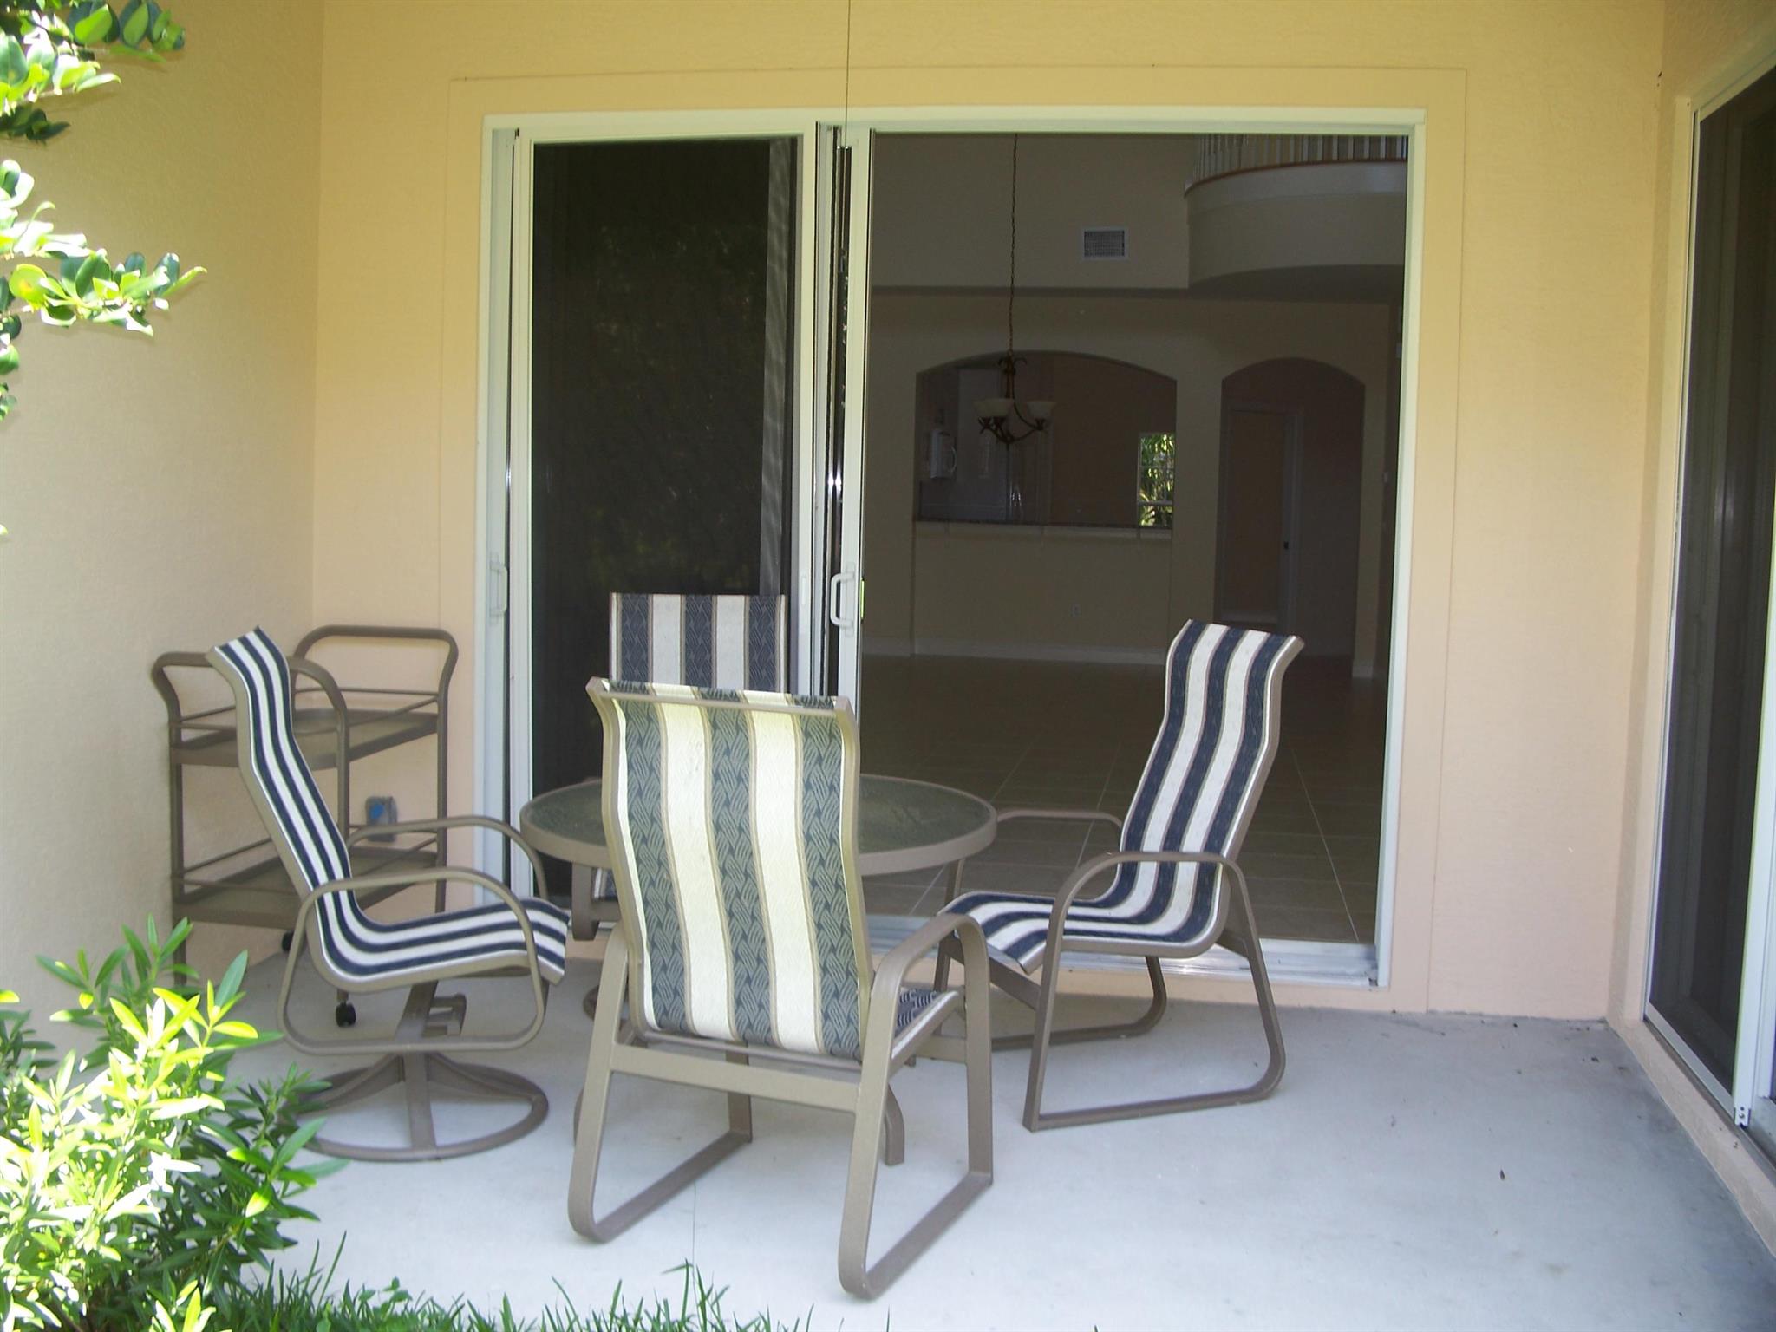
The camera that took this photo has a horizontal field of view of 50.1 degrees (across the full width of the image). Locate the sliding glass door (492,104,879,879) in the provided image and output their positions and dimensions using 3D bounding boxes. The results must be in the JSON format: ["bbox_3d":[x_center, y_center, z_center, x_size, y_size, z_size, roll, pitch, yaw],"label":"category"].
[{"bbox_3d":[-0.650,-0.400,5.620,1.152,2.427,0.140,2,5,9],"label":"sliding glass door"}]

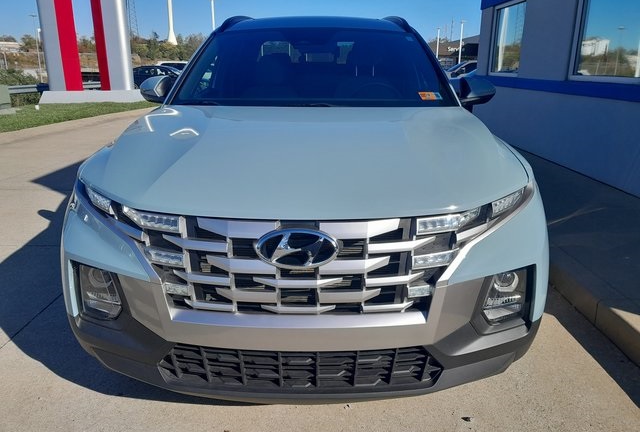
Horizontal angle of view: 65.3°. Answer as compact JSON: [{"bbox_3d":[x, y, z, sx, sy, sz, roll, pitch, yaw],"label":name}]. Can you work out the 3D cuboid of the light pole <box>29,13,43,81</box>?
[{"bbox_3d":[-31.061,-17.749,55.265,1.000,8.400,0.400,0,16,0],"label":"light pole"}]

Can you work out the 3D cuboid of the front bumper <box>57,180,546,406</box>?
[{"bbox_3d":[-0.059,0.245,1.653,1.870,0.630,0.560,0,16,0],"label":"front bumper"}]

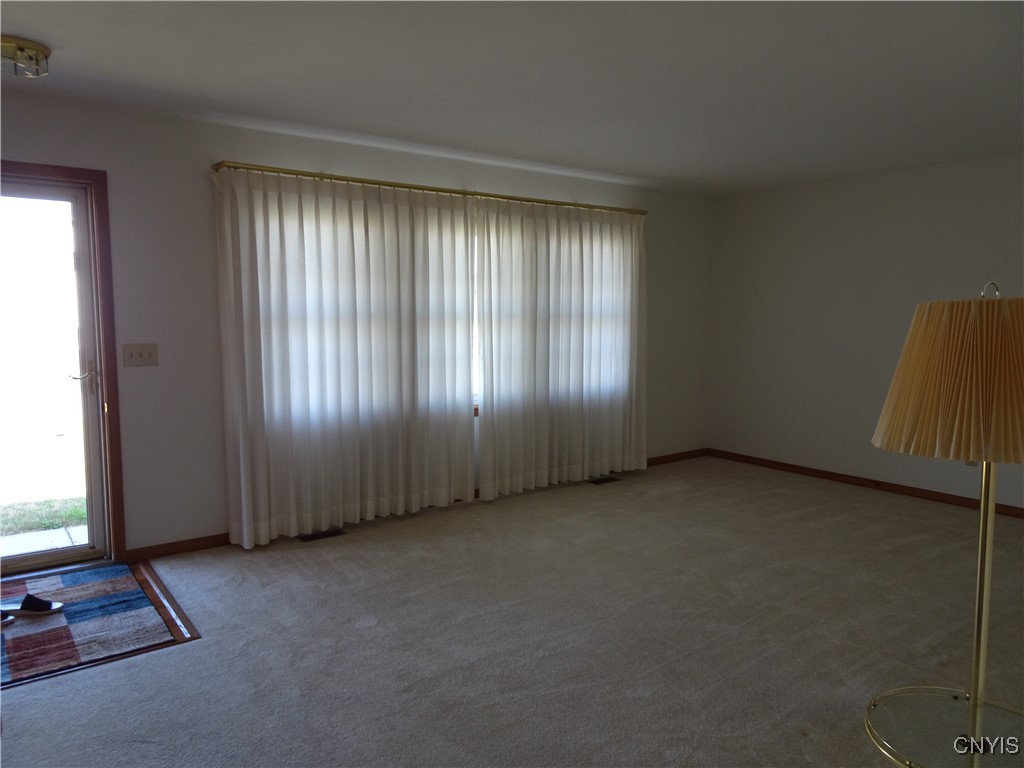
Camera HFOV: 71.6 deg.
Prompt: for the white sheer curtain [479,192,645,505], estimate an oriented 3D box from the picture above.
[{"bbox_3d":[0.424,-0.273,5.533,1.734,2.145,0.149,-4,7,-37],"label":"white sheer curtain"}]

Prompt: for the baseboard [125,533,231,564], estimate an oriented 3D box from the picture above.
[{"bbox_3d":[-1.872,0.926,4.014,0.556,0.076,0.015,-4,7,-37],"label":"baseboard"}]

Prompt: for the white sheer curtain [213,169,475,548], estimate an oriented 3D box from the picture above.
[{"bbox_3d":[-0.944,-0.167,4.502,1.699,2.137,0.159,-4,7,-37],"label":"white sheer curtain"}]

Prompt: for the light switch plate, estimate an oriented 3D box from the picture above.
[{"bbox_3d":[-1.994,-0.155,3.816,0.164,0.117,0.010,-4,7,-37],"label":"light switch plate"}]

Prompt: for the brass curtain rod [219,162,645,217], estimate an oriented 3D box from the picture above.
[{"bbox_3d":[-0.274,-1.308,4.916,3.388,0.045,0.144,-4,7,-37],"label":"brass curtain rod"}]

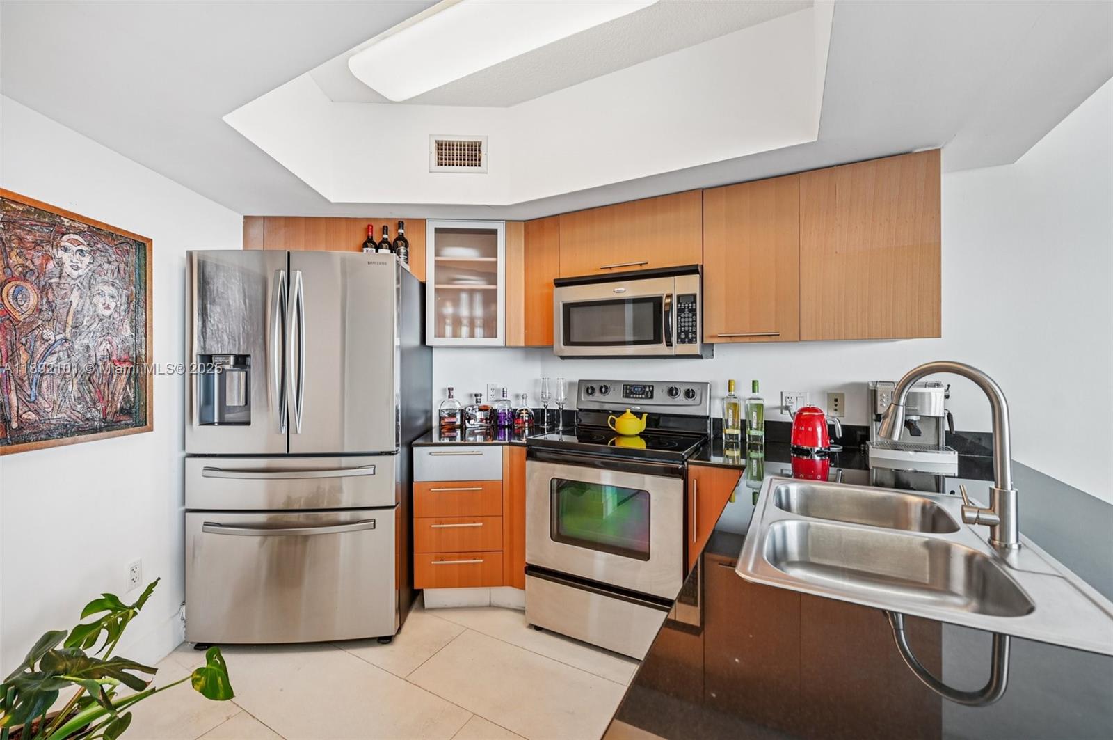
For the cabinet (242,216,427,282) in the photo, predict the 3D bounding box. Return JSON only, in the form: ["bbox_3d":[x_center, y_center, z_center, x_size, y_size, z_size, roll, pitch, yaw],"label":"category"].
[{"bbox_3d":[-1.265,-0.688,2.615,1.010,0.360,0.320,0,1,-3],"label":"cabinet"}]

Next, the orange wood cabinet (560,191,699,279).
[{"bbox_3d":[0.424,-0.672,2.368,0.762,0.375,0.320,0,1,28],"label":"orange wood cabinet"}]

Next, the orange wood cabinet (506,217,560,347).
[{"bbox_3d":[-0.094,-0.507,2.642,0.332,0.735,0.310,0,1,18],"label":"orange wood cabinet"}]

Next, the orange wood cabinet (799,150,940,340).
[{"bbox_3d":[1.353,-0.495,1.926,0.480,0.735,0.303,0,1,27],"label":"orange wood cabinet"}]

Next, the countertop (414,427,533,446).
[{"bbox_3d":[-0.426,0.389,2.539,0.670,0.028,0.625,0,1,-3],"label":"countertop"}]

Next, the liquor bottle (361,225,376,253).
[{"bbox_3d":[-0.982,-0.614,2.278,0.077,0.297,0.077,0,1,-3],"label":"liquor bottle"}]

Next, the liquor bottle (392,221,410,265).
[{"bbox_3d":[-0.818,-0.632,2.280,0.080,0.300,0.080,0,1,-6],"label":"liquor bottle"}]

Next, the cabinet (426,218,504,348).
[{"bbox_3d":[-0.537,-0.508,2.688,0.459,0.735,0.310,0,1,-3],"label":"cabinet"}]

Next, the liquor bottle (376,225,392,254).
[{"bbox_3d":[-0.946,-0.637,2.385,0.076,0.300,0.076,0,1,-12],"label":"liquor bottle"}]

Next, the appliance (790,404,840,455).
[{"bbox_3d":[1.221,0.279,2.040,0.200,0.212,0.157,1,1,40],"label":"appliance"}]

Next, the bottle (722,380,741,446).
[{"bbox_3d":[0.889,0.203,2.190,0.076,0.308,0.074,0,1,20],"label":"bottle"}]

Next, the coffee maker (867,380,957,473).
[{"bbox_3d":[1.342,0.211,1.668,0.250,0.315,0.255,0,1,29],"label":"coffee maker"}]

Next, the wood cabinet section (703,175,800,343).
[{"bbox_3d":[0.961,-0.495,2.129,0.400,0.733,0.330,0,0,27],"label":"wood cabinet section"}]

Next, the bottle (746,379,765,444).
[{"bbox_3d":[0.985,0.204,2.140,0.076,0.307,0.074,0,1,20],"label":"bottle"}]

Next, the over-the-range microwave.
[{"bbox_3d":[0.411,-0.276,2.314,0.757,0.420,0.410,0,1,28],"label":"over-the-range microwave"}]

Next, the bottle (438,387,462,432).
[{"bbox_3d":[-0.679,0.243,2.762,0.130,0.258,0.080,0,1,-3],"label":"bottle"}]

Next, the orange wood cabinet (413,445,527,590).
[{"bbox_3d":[-0.467,0.762,2.542,0.572,0.740,0.615,0,1,-3],"label":"orange wood cabinet"}]

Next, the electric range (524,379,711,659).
[{"bbox_3d":[0.333,0.655,2.215,0.760,1.190,0.670,0,1,28],"label":"electric range"}]

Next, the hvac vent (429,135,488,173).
[{"bbox_3d":[-0.523,-1.153,2.308,0.310,0.200,0.022,0,1,-3],"label":"hvac vent"}]

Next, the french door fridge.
[{"bbox_3d":[-1.174,0.386,2.211,0.905,1.770,0.770,0,1,-3],"label":"french door fridge"}]

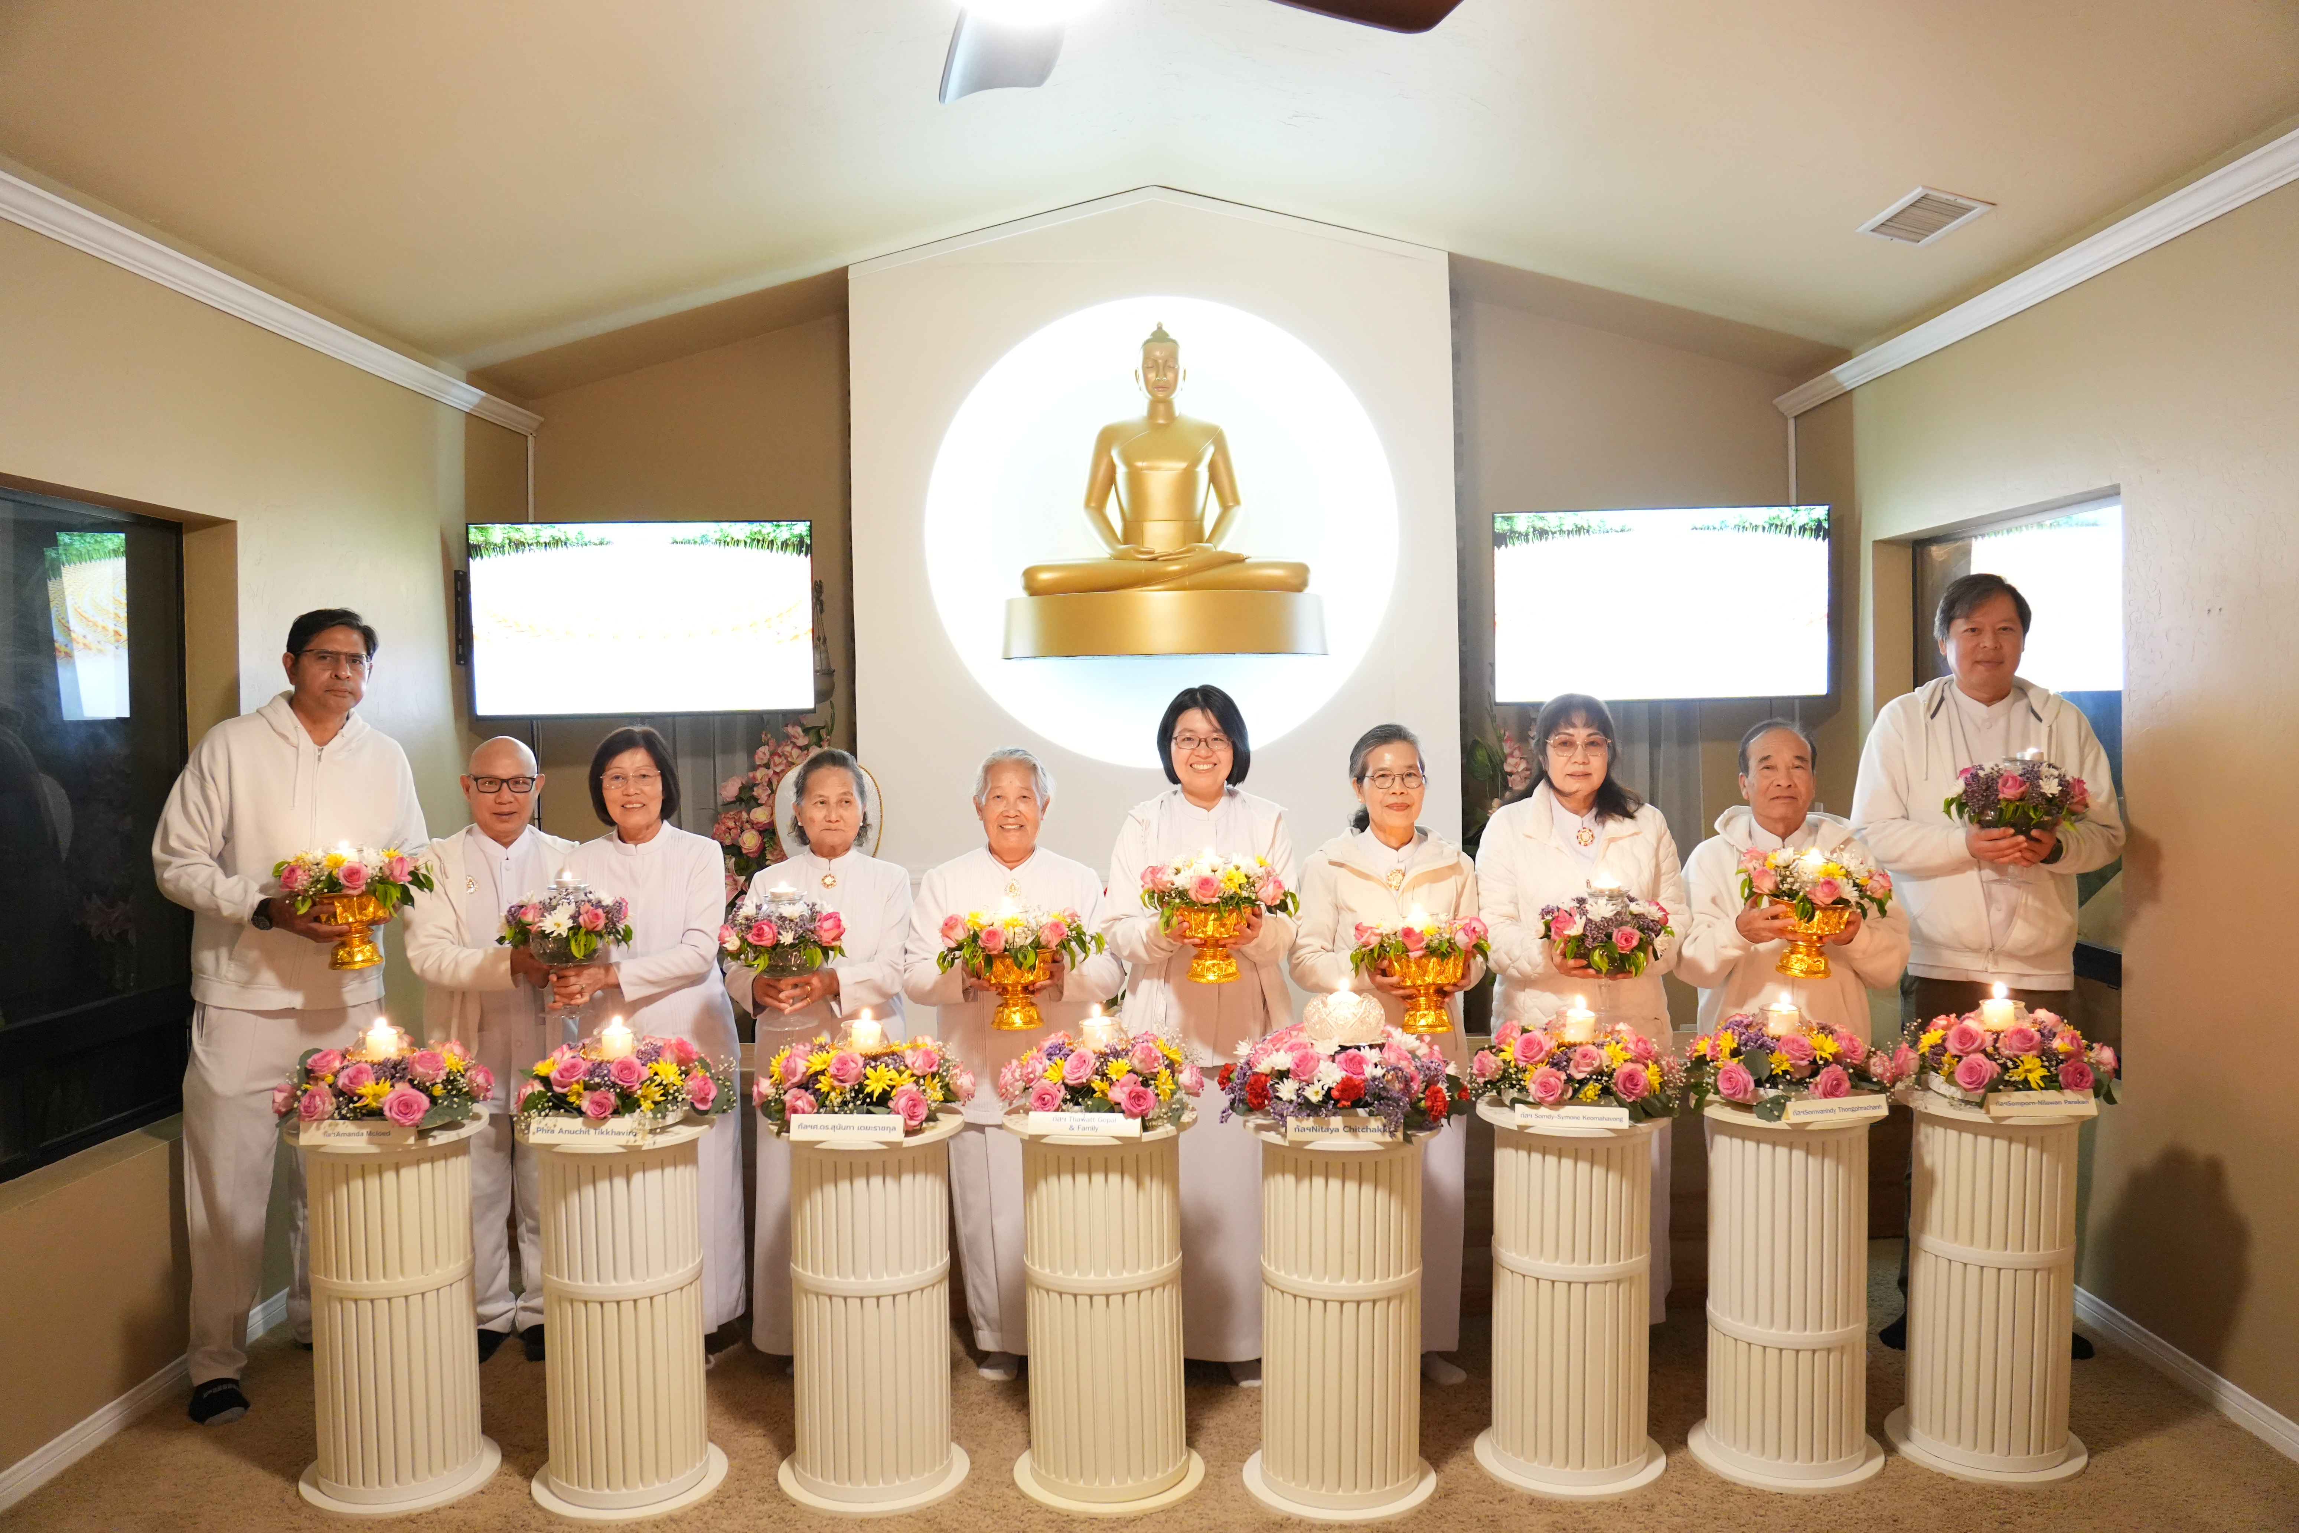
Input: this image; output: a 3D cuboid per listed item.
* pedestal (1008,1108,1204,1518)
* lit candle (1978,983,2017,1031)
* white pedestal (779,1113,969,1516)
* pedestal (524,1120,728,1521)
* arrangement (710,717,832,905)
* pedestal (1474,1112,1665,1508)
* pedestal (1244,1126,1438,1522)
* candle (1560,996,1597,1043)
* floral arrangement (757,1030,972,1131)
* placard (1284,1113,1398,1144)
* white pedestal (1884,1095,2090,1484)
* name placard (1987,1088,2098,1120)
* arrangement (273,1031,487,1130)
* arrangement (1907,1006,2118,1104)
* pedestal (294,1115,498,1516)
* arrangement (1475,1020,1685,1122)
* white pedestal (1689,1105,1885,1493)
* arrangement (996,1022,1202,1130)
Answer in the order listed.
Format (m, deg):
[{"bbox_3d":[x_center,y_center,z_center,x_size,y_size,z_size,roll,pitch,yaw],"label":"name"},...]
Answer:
[{"bbox_3d":[-0.087,1.062,3.231,0.382,0.726,0.382,-1,3,2],"label":"pedestal"},{"bbox_3d":[1.669,0.474,3.140,0.052,0.090,0.052,-1,2,0],"label":"lit candle"},{"bbox_3d":[-0.539,1.026,3.100,0.371,0.692,0.371,-1,2,0],"label":"white pedestal"},{"bbox_3d":[-1.061,1.074,3.237,0.382,0.726,0.382,-1,3,2],"label":"pedestal"},{"bbox_3d":[-1.225,0.173,5.300,0.460,0.720,0.380,-1,3,2],"label":"arrangement"},{"bbox_3d":[0.827,1.008,3.135,0.371,0.692,0.371,-1,2,0],"label":"pedestal"},{"bbox_3d":[0.379,1.058,3.195,0.382,0.726,0.382,-1,3,2],"label":"pedestal"},{"bbox_3d":[0.884,0.516,3.264,0.060,0.095,0.060,-1,3,2],"label":"candle"},{"bbox_3d":[-0.552,0.605,3.086,0.405,0.150,0.405,-1,2,0],"label":"floral arrangement"},{"bbox_3d":[0.369,0.682,3.013,0.212,0.043,0.038,0,3,5],"label":"placard"},{"bbox_3d":[1.666,0.997,3.178,0.371,0.692,0.371,-1,2,0],"label":"white pedestal"},{"bbox_3d":[1.745,0.659,3.129,0.204,0.043,0.038,-1,3,3],"label":"name placard"},{"bbox_3d":[-1.565,0.641,3.254,0.400,0.150,0.380,-1,3,2],"label":"arrangement"},{"bbox_3d":[1.714,0.574,3.164,0.370,0.152,0.370,-1,2,0],"label":"arrangement"},{"bbox_3d":[-1.471,1.036,3.120,0.371,0.692,0.371,-1,2,0],"label":"pedestal"},{"bbox_3d":[0.832,0.586,3.121,0.390,0.152,0.390,-1,2,0],"label":"arrangement"},{"bbox_3d":[1.256,1.002,3.159,0.371,0.692,0.371,-1,2,0],"label":"white pedestal"},{"bbox_3d":[-0.101,0.624,3.220,0.400,0.150,0.380,-1,3,2],"label":"arrangement"}]

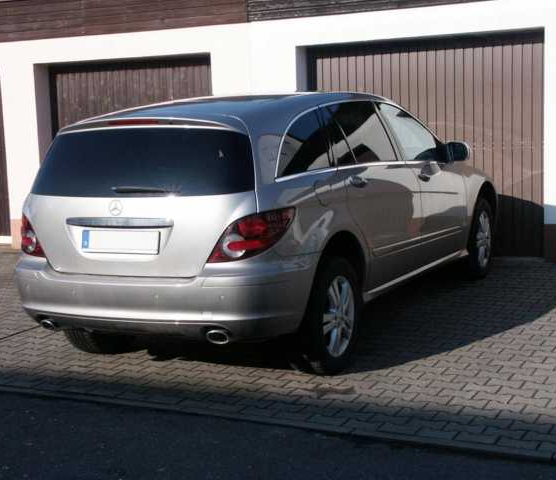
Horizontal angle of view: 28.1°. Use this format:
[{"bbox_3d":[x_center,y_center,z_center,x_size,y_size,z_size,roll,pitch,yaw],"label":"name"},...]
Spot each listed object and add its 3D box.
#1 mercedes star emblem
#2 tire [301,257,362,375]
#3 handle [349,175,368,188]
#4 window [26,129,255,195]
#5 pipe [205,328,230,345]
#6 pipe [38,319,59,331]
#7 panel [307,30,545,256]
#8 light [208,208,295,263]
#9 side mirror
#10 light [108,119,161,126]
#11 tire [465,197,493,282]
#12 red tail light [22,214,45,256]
[{"bbox_3d":[-0.913,-0.179,6.244,0.088,0.088,0.015,1,1,26],"label":"mercedes star emblem"},{"bbox_3d":[0.288,0.475,6.989,0.255,0.738,0.738,2,10,26],"label":"tire"},{"bbox_3d":[0.507,-0.366,6.967,0.060,0.070,0.220,1,9,26],"label":"handle"},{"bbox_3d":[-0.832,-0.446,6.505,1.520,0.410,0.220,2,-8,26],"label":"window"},{"bbox_3d":[-0.318,0.547,6.287,0.140,0.085,0.130,2,10,26],"label":"pipe"},{"bbox_3d":[-1.380,0.496,6.809,0.140,0.085,0.130,2,10,26],"label":"pipe"},{"bbox_3d":[1.458,-0.940,11.120,2.460,2.130,0.080,3,10,28],"label":"panel"},{"bbox_3d":[-0.141,-0.022,6.142,0.370,0.265,0.380,1,9,26],"label":"light"},{"bbox_3d":[1.394,-0.698,8.627,0.210,0.170,0.140,1,9,26],"label":"side mirror"},{"bbox_3d":[-0.834,-0.686,6.480,0.345,0.040,0.045,2,10,26],"label":"light"},{"bbox_3d":[1.711,-0.009,9.831,0.255,0.738,0.738,2,10,26],"label":"tire"},{"bbox_3d":[-1.494,-0.061,6.856,0.350,0.280,0.320,2,10,26],"label":"red tail light"}]

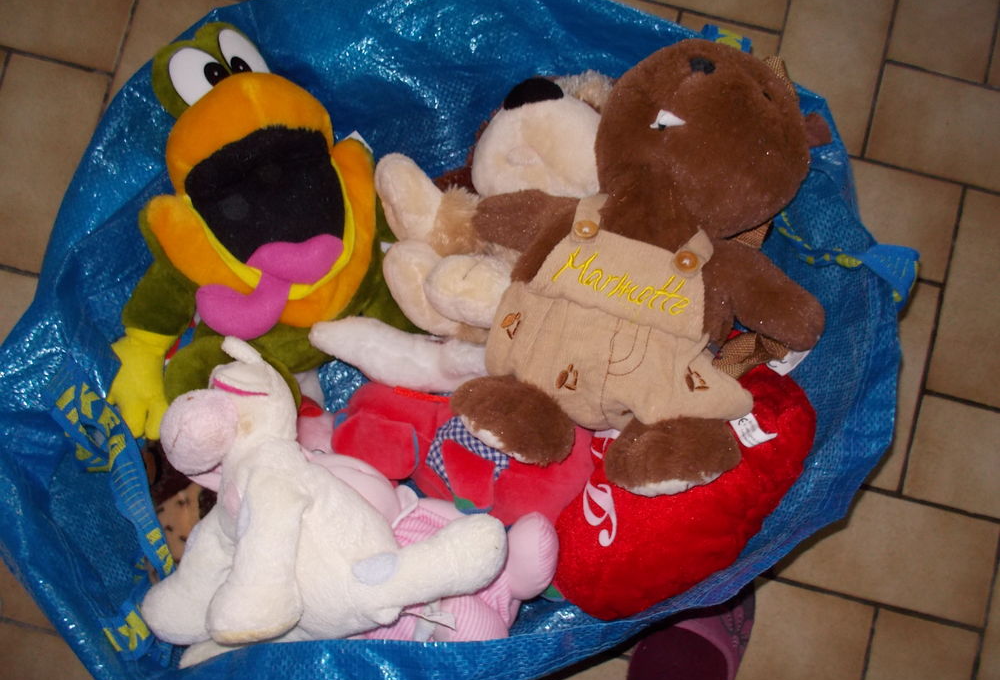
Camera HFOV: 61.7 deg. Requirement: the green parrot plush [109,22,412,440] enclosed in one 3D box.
[{"bbox_3d":[-0.179,-0.080,0.640,0.220,0.170,0.280,-12,113,-12],"label":"green parrot plush"}]

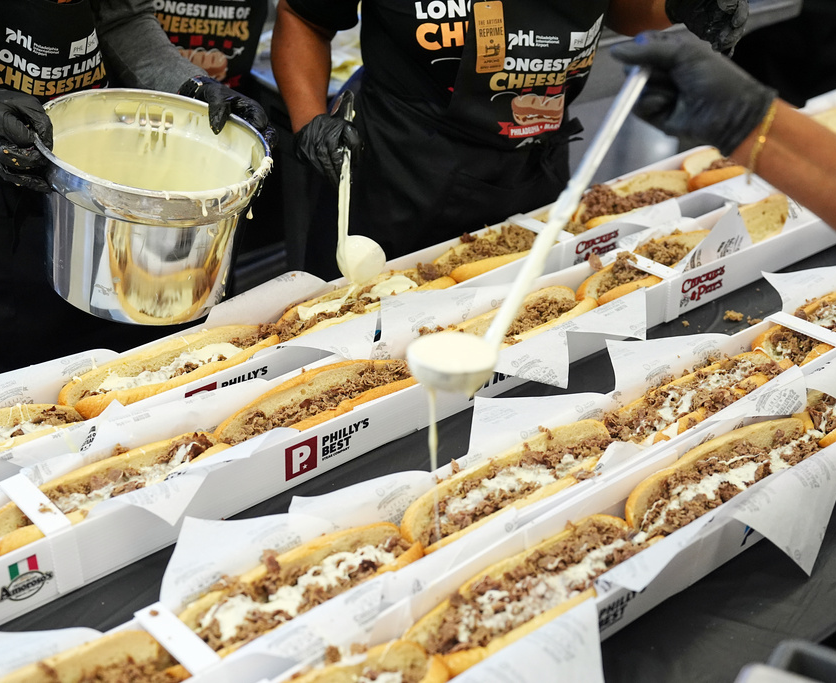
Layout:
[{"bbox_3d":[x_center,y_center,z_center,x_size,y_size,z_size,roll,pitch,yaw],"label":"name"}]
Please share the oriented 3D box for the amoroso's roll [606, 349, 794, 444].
[{"bbox_3d":[0.326,0.074,1.635,0.280,0.068,0.089,-22,35,-33],"label":"amoroso's roll"}]

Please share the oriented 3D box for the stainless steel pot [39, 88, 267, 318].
[{"bbox_3d":[-0.350,-0.169,1.797,0.295,0.203,0.295,10,32,-6],"label":"stainless steel pot"}]

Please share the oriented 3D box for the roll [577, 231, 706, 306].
[{"bbox_3d":[0.325,-0.088,1.925,0.280,0.068,0.088,-22,35,-33],"label":"roll"}]

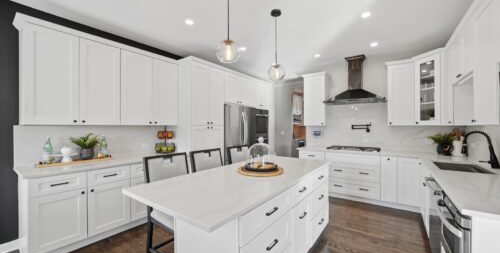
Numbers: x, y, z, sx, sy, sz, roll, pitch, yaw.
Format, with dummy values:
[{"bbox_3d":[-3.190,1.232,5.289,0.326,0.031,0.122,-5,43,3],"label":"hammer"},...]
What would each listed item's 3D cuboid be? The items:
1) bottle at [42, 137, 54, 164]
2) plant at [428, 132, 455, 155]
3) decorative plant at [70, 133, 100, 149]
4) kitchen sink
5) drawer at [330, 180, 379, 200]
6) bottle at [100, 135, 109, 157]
[{"bbox_3d":[-2.440,0.298,2.190,0.080,0.310,0.080,0,0,39],"label":"bottle"},{"bbox_3d":[3.180,0.285,3.000,0.300,0.370,0.300,0,0,33],"label":"plant"},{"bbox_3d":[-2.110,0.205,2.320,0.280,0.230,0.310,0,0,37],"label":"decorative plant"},{"bbox_3d":[2.448,0.580,2.110,0.420,0.220,0.530,0,0,33],"label":"kitchen sink"},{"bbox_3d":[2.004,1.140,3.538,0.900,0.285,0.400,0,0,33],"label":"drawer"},{"bbox_3d":[-2.130,0.292,2.645,0.080,0.310,0.080,0,0,39],"label":"bottle"}]

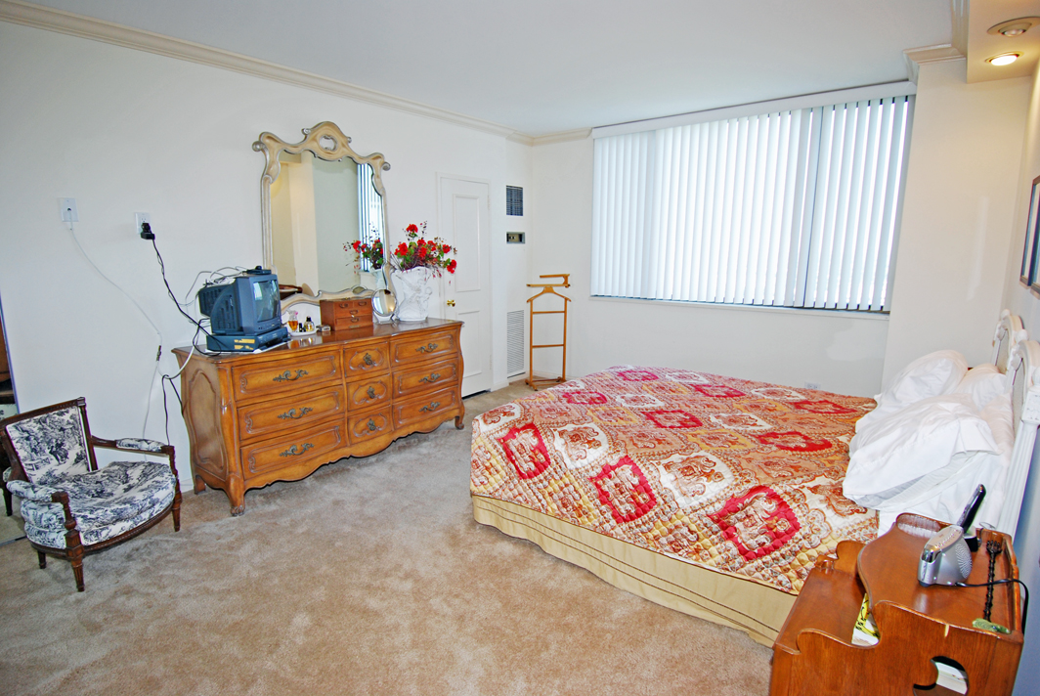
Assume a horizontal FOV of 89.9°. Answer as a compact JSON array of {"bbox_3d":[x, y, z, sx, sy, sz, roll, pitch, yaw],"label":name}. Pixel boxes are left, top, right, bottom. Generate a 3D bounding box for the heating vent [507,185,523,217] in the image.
[{"bbox_3d":[-0.045,-1.495,5.308,0.025,0.280,0.277,8,14,37],"label":"heating vent"}]

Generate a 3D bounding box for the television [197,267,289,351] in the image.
[{"bbox_3d":[-1.682,-0.226,3.139,0.370,0.430,0.360,1,11,7],"label":"television"}]

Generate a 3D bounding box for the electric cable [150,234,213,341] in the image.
[{"bbox_3d":[-1.900,-0.337,2.978,0.120,0.600,0.230,8,14,37],"label":"electric cable"}]

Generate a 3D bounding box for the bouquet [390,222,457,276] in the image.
[{"bbox_3d":[-0.764,-0.787,4.130,0.380,0.420,0.480,8,14,37],"label":"bouquet"}]

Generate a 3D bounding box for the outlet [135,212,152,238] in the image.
[{"bbox_3d":[-2.043,-0.674,2.831,0.014,0.116,0.070,8,14,37],"label":"outlet"}]

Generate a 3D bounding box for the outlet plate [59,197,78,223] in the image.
[{"bbox_3d":[-2.232,-0.684,2.581,0.012,0.116,0.070,8,14,37],"label":"outlet plate"}]

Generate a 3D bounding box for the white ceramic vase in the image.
[{"bbox_3d":[-0.846,-0.427,4.152,0.290,0.430,0.310,-1,11,0],"label":"white ceramic vase"}]

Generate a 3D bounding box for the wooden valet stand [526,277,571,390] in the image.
[{"bbox_3d":[0.288,-0.173,5.352,0.455,1.150,0.290,-4,12,-16],"label":"wooden valet stand"}]

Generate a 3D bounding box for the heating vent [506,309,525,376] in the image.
[{"bbox_3d":[-0.031,-0.045,5.690,0.020,0.720,0.315,8,14,37],"label":"heating vent"}]

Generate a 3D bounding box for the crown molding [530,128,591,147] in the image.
[{"bbox_3d":[0.379,-2.099,5.156,0.700,0.100,0.090,8,14,37],"label":"crown molding"}]

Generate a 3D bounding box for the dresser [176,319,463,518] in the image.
[{"bbox_3d":[-1.214,0.336,3.618,0.547,0.853,1.836,8,14,37],"label":"dresser"}]

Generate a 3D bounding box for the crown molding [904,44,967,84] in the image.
[{"bbox_3d":[2.560,-1.744,3.215,0.300,0.100,0.540,8,14,37],"label":"crown molding"}]

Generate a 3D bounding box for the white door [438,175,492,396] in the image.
[{"bbox_3d":[-0.494,-0.520,4.913,0.050,2.050,0.630,8,14,37],"label":"white door"}]

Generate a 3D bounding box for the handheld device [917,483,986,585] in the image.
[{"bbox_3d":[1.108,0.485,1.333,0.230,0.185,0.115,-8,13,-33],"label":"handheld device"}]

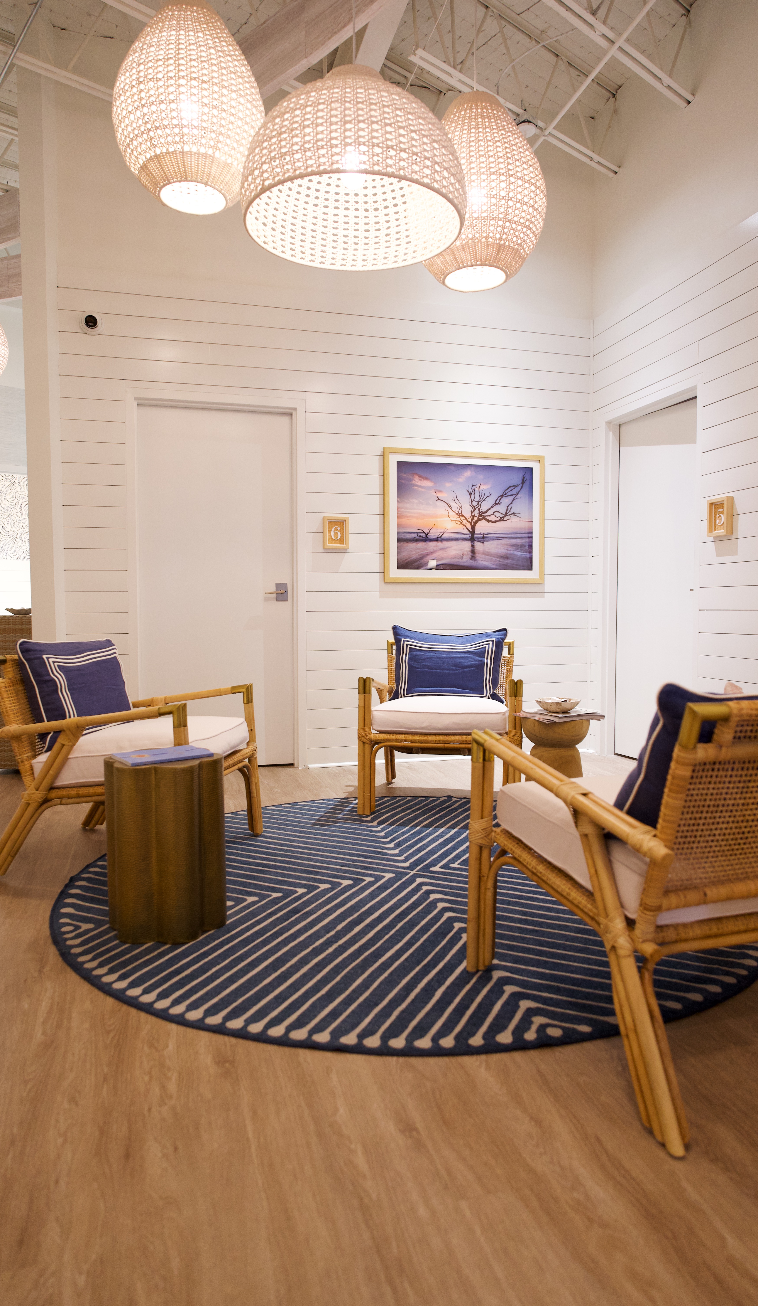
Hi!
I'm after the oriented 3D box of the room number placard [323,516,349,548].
[{"bbox_3d":[-0.256,-0.714,4.976,0.154,0.187,0.039,-1,3,-15],"label":"room number placard"}]

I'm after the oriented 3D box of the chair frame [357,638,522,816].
[{"bbox_3d":[0.339,0.341,4.174,0.755,0.795,0.790,0,3,10],"label":"chair frame"}]

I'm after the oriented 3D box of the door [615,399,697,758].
[{"bbox_3d":[1.660,-0.365,4.881,0.045,2.105,0.915,-1,3,-15],"label":"door"}]

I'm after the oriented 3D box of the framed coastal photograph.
[{"bbox_3d":[0.542,-0.840,5.191,1.059,0.804,0.032,-1,3,-15],"label":"framed coastal photograph"}]

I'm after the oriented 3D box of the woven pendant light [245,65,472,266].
[{"bbox_3d":[-0.074,-1.482,2.488,0.670,0.419,0.670,-1,3,-15],"label":"woven pendant light"}]

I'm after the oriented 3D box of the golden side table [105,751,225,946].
[{"bbox_3d":[-0.638,0.566,2.511,0.350,0.506,0.330,0,3,0],"label":"golden side table"}]

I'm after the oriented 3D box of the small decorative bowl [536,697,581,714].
[{"bbox_3d":[0.765,0.227,3.575,0.194,0.054,0.194,0,3,0],"label":"small decorative bowl"}]

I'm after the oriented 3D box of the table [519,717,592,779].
[{"bbox_3d":[0.759,0.521,3.592,0.298,0.482,0.298,-1,3,-15],"label":"table"}]

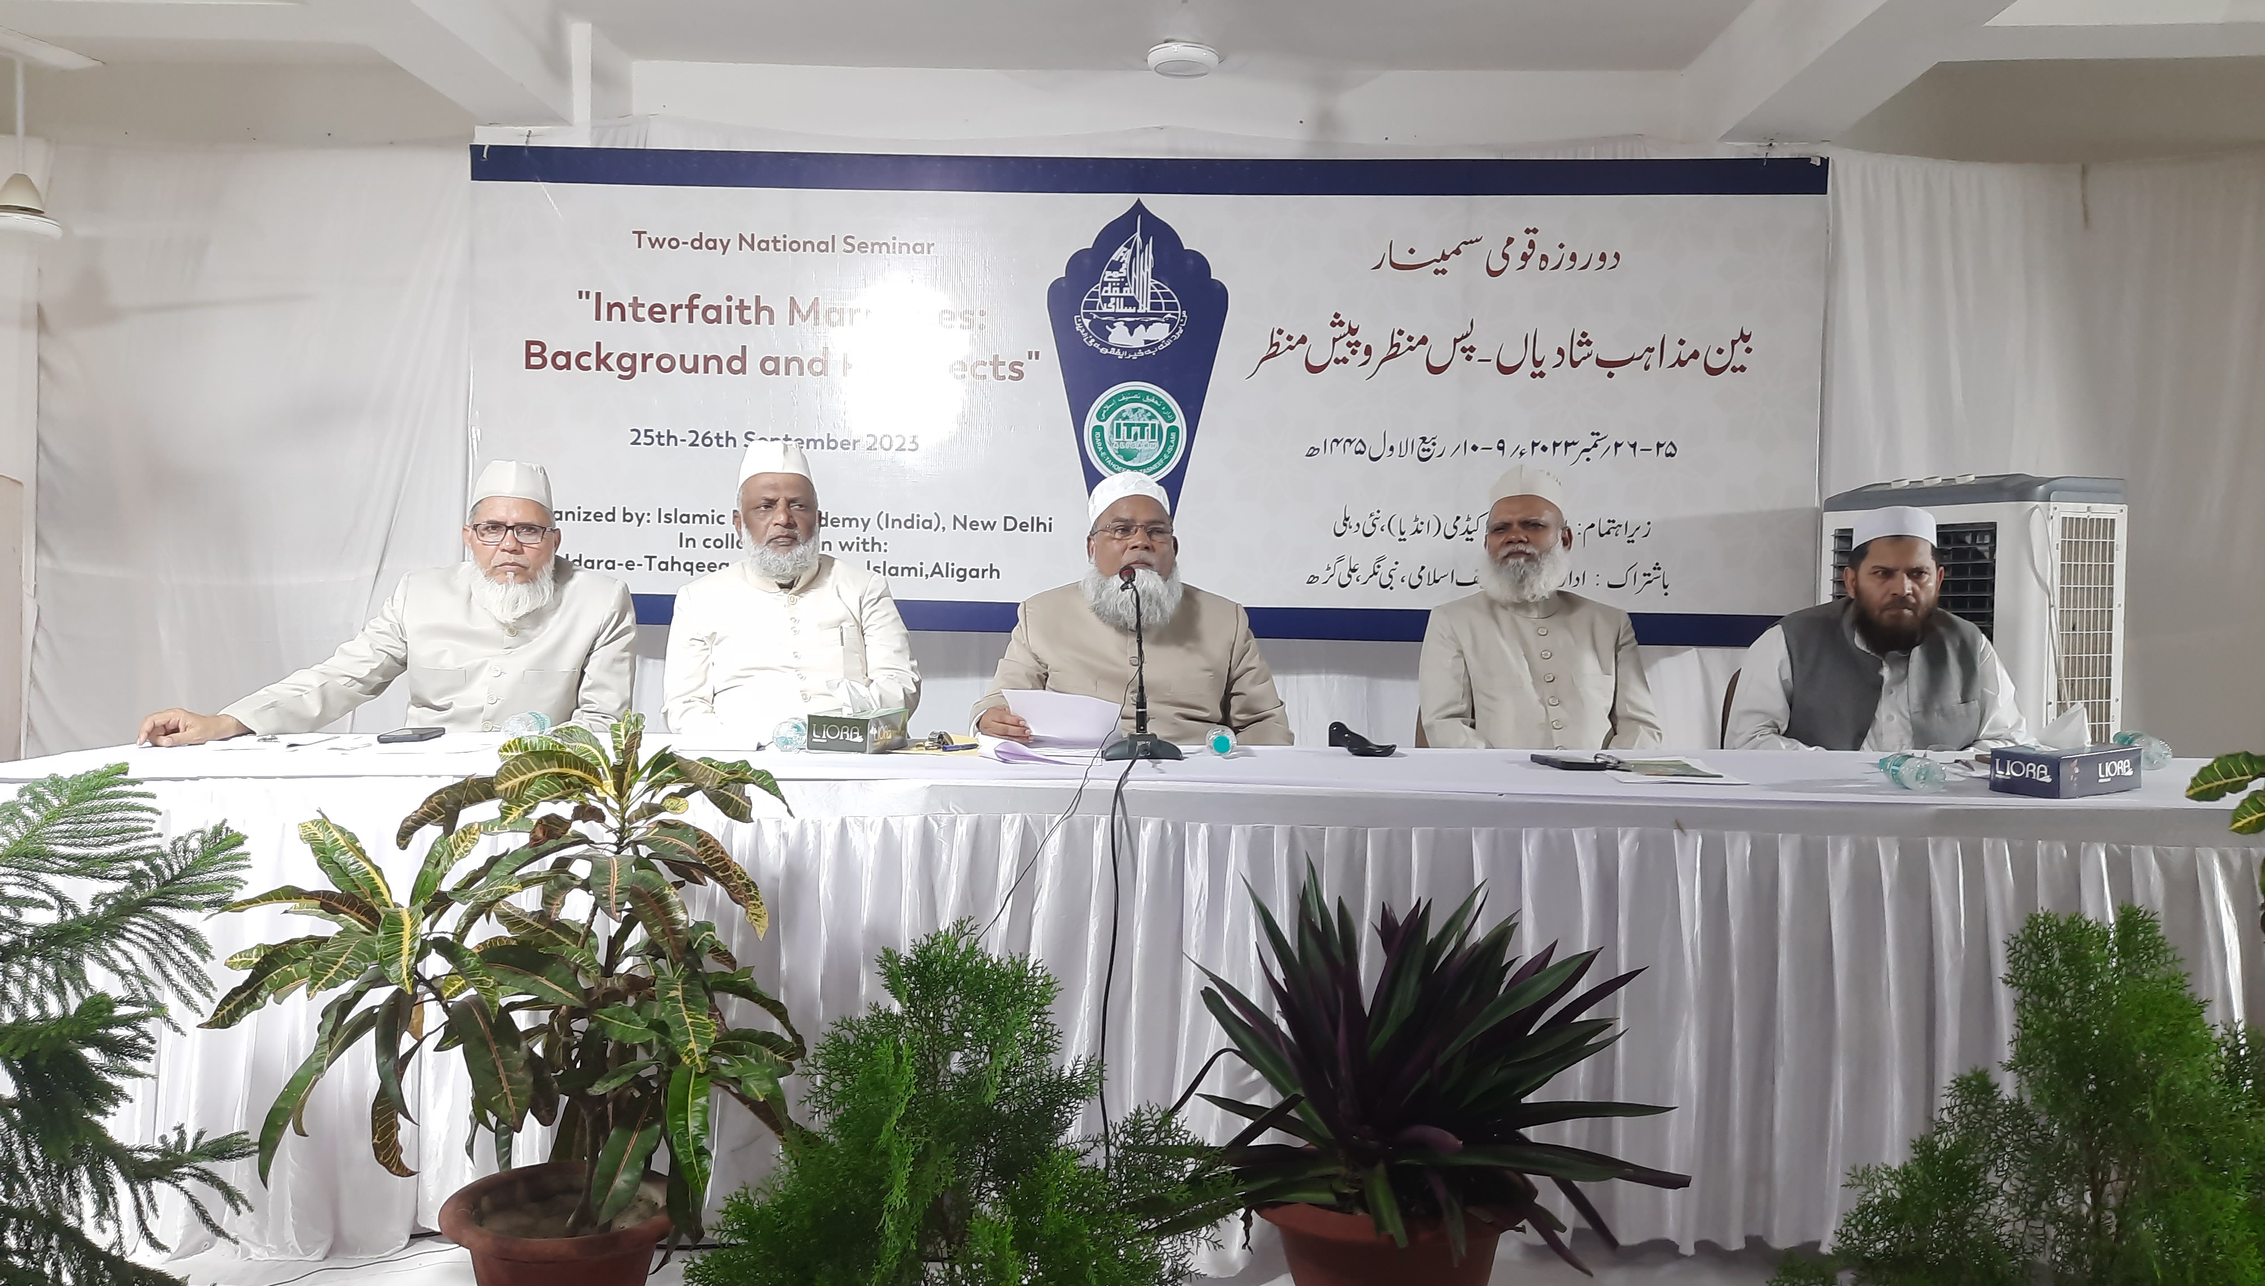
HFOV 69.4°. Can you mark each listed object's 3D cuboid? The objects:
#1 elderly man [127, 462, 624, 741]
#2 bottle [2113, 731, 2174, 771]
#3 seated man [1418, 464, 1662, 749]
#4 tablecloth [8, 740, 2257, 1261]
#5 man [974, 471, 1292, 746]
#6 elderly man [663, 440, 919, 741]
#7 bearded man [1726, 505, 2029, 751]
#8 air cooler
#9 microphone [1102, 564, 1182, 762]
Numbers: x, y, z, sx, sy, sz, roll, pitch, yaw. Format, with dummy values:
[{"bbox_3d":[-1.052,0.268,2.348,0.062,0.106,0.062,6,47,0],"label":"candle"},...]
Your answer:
[{"bbox_3d":[-1.462,0.288,3.392,0.920,1.330,0.760,0,2,-12],"label":"elderly man"},{"bbox_3d":[1.908,0.201,3.118,0.060,0.060,0.180,1,5,10],"label":"bottle"},{"bbox_3d":[0.858,0.295,3.442,0.520,1.350,0.760,1,2,9],"label":"seated man"},{"bbox_3d":[0.195,0.603,2.972,4.450,0.755,0.730,1,2,1],"label":"tablecloth"},{"bbox_3d":[-0.002,0.306,3.362,0.640,1.320,0.780,0,2,0],"label":"man"},{"bbox_3d":[-0.722,0.272,3.441,0.540,1.370,0.760,0,2,-10],"label":"elderly man"},{"bbox_3d":[1.497,0.349,3.333,0.600,1.260,0.820,1,2,17],"label":"bearded man"},{"bbox_3d":[2.161,0.244,4.230,0.430,1.300,0.630,-1,2,-33],"label":"air cooler"},{"bbox_3d":[0.015,0.035,3.163,0.155,0.366,0.160,0,2,0],"label":"microphone"}]

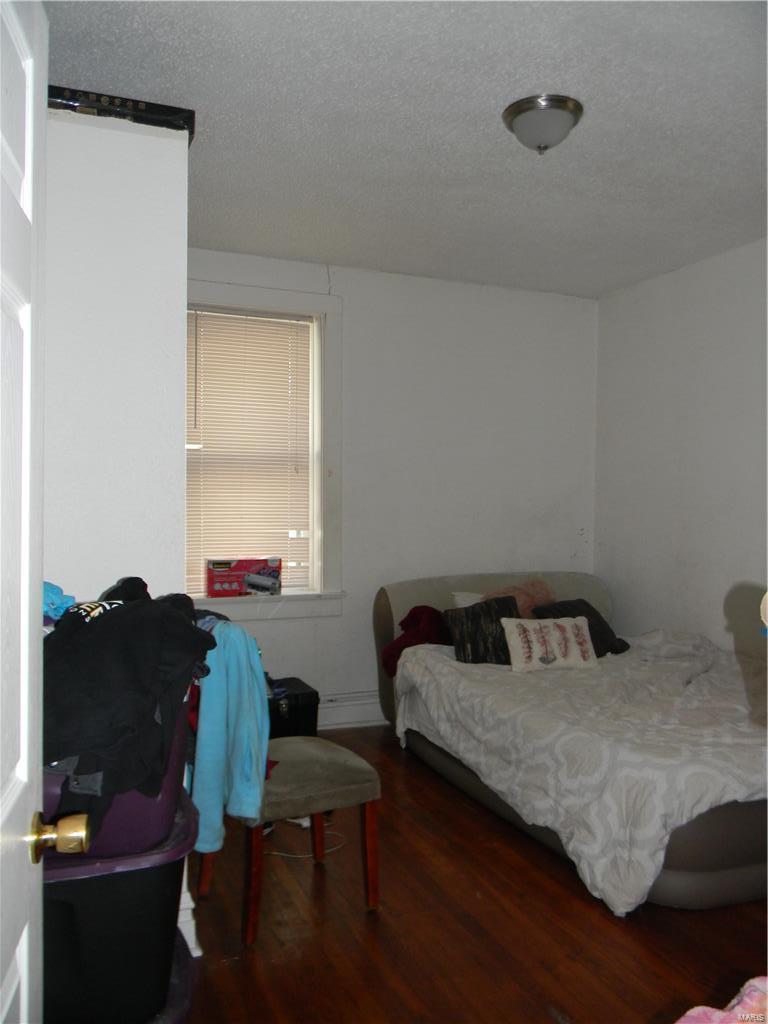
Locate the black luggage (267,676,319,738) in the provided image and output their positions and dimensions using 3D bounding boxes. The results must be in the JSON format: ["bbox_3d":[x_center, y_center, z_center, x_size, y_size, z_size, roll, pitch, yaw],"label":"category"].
[{"bbox_3d":[-0.605,1.129,4.543,0.400,0.340,0.358,0,0,-23],"label":"black luggage"}]

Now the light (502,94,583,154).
[{"bbox_3d":[0.576,-1.376,3.008,0.287,0.154,0.287,0,0,0],"label":"light"}]

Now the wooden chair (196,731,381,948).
[{"bbox_3d":[-0.349,0.824,2.808,0.538,0.970,0.458,0,0,-31],"label":"wooden chair"}]

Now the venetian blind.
[{"bbox_3d":[-0.796,-0.351,4.814,0.780,1.655,0.040,0,0,-23],"label":"venetian blind"}]

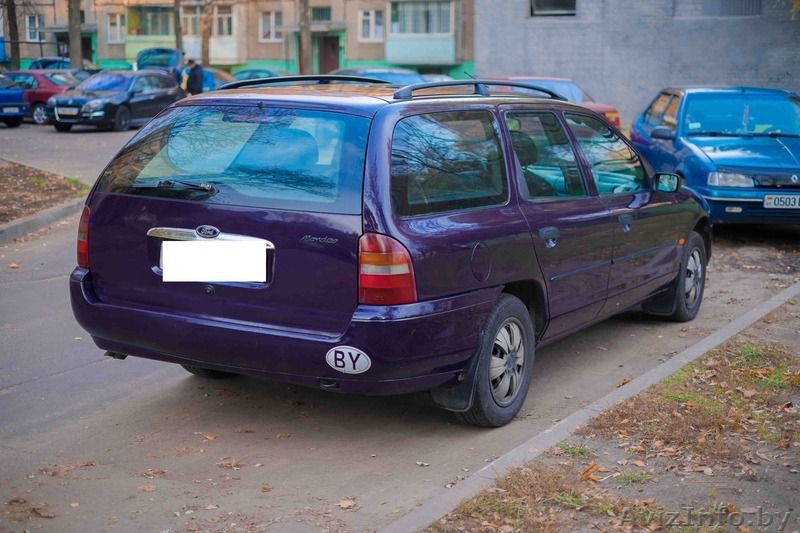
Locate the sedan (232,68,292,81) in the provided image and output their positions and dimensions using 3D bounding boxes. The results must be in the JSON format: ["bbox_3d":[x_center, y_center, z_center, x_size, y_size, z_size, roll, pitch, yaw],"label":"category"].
[{"bbox_3d":[-4.914,-5.902,39.500,4.300,1.460,1.720,4,10,19],"label":"sedan"}]

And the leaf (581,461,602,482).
[{"bbox_3d":[0.706,0.754,4.329,0.082,0.050,0.085,1,9,0],"label":"leaf"}]

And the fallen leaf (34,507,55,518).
[{"bbox_3d":[-1.203,0.832,3.975,0.073,0.020,0.050,1,9,0],"label":"fallen leaf"}]

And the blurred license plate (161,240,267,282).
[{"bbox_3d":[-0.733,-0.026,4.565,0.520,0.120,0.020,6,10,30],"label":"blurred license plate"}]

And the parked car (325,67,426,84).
[{"bbox_3d":[-0.550,-3.397,24.600,1.740,1.480,4.300,-3,10,-20],"label":"parked car"}]

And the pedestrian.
[{"bbox_3d":[-5.645,-4.805,32.443,0.450,1.770,0.550,-1,9,-8],"label":"pedestrian"}]

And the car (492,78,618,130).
[{"bbox_3d":[1.700,-2.304,18.700,1.690,1.400,4.400,-3,10,-20],"label":"car"}]

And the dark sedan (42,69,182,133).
[{"bbox_3d":[-7.012,-4.178,29.517,1.830,1.470,4.800,3,10,16],"label":"dark sedan"}]

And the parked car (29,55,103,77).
[{"bbox_3d":[-11.831,-6.690,42.125,4.400,1.550,1.750,0,9,-1],"label":"parked car"}]

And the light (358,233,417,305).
[{"bbox_3d":[-0.033,0.005,4.275,0.180,0.265,0.170,6,10,30],"label":"light"}]

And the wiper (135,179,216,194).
[{"bbox_3d":[-0.905,-0.316,4.697,0.440,0.057,0.055,6,11,30],"label":"wiper"}]

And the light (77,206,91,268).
[{"bbox_3d":[-1.332,-0.140,5.031,0.180,0.265,0.170,6,10,30],"label":"light"}]

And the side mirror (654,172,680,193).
[{"bbox_3d":[1.526,-0.478,6.697,0.180,0.120,0.110,6,11,30],"label":"side mirror"}]

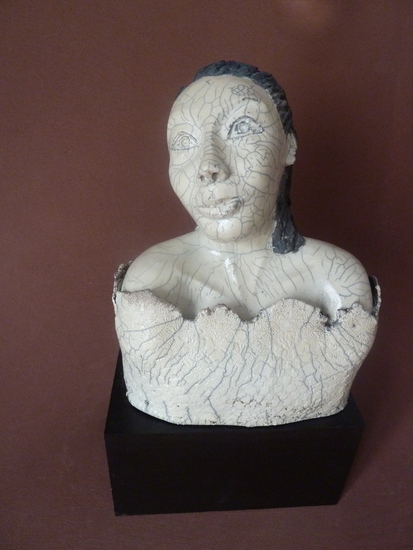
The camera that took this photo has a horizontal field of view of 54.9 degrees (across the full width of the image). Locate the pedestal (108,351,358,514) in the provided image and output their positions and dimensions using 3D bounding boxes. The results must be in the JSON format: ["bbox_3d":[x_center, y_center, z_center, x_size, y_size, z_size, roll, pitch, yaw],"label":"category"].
[{"bbox_3d":[0.033,0.240,0.658,0.350,0.188,0.189,0,30,-5],"label":"pedestal"}]

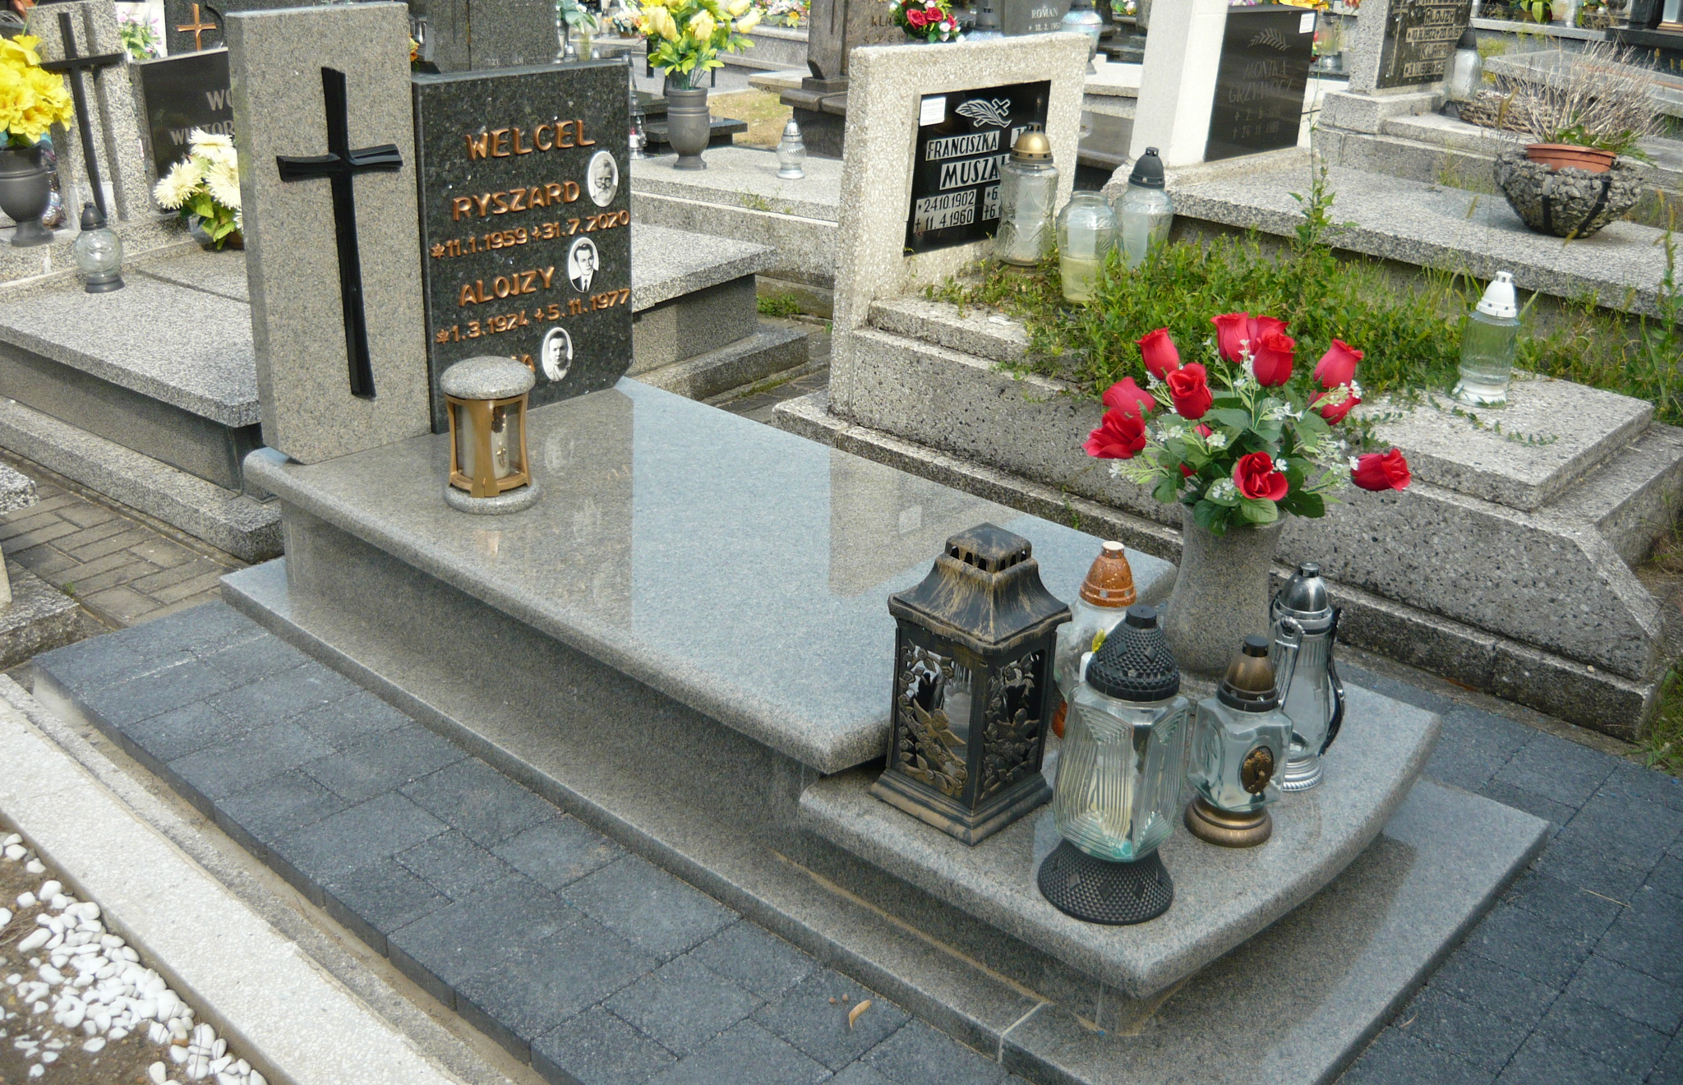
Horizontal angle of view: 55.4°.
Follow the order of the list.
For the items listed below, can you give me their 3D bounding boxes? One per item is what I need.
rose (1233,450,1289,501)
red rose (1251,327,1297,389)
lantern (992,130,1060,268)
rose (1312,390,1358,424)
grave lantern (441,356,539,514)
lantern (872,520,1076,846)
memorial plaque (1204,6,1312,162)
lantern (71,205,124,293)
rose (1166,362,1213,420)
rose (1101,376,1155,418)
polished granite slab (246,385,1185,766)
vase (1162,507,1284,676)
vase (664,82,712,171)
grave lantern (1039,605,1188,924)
[{"bbox_3d":[0.649,-0.103,2.481,0.084,0.071,0.077,9,24,13],"label":"rose"},{"bbox_3d":[0.628,-0.267,2.330,0.065,0.075,0.065,10,34,13],"label":"red rose"},{"bbox_3d":[0.494,-0.923,4.254,0.156,0.350,0.156,2,23,-1],"label":"lantern"},{"bbox_3d":[0.798,-0.221,2.585,0.071,0.071,0.077,0,45,29],"label":"rose"},{"bbox_3d":[-0.647,-0.205,2.945,0.174,0.263,0.174,-3,24,-12],"label":"grave lantern"},{"bbox_3d":[0.178,0.176,2.188,0.182,0.391,0.182,21,29,37],"label":"lantern"},{"bbox_3d":[1.417,-1.613,5.622,0.128,0.480,0.665,21,29,37],"label":"memorial plaque"},{"bbox_3d":[-1.939,-0.779,4.197,0.124,0.203,0.124,21,29,37],"label":"lantern"},{"bbox_3d":[0.512,-0.222,2.360,0.067,0.075,0.067,-5,39,16],"label":"rose"},{"bbox_3d":[0.463,-0.232,2.586,0.077,0.071,0.071,38,23,33],"label":"rose"},{"bbox_3d":[-0.290,-0.030,2.874,1.545,0.057,0.860,20,29,38],"label":"polished granite slab"},{"bbox_3d":[0.648,0.071,2.722,0.181,0.268,0.181,9,24,13],"label":"vase"},{"bbox_3d":[-0.562,-1.537,5.939,0.154,0.272,0.154,2,23,-1],"label":"vase"},{"bbox_3d":[0.352,0.260,2.012,0.175,0.388,0.175,-18,31,-40],"label":"grave lantern"}]

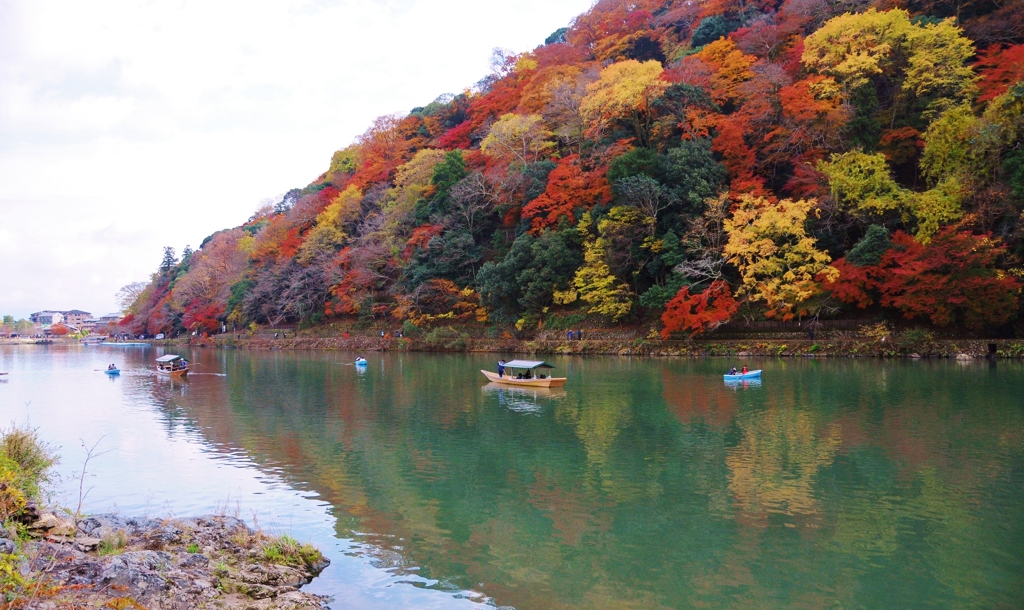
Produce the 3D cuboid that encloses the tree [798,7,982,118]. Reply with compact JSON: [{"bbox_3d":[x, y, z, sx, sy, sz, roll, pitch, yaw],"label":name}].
[{"bbox_3d":[64.475,-40.735,131.000,26.750,18.940,19.000,-1,-1,27],"label":"tree"}]

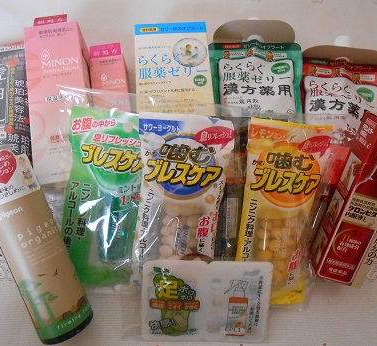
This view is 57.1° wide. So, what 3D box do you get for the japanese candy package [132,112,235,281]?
[{"bbox_3d":[-0.007,0.025,0.298,0.075,0.019,0.154,3,102,-1],"label":"japanese candy package"}]

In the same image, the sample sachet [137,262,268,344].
[{"bbox_3d":[0.016,0.110,0.297,0.110,0.005,0.070,1,97,0],"label":"sample sachet"}]

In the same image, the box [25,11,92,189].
[{"bbox_3d":[-0.129,-0.073,0.358,0.054,0.040,0.175,-11,74,-4],"label":"box"}]

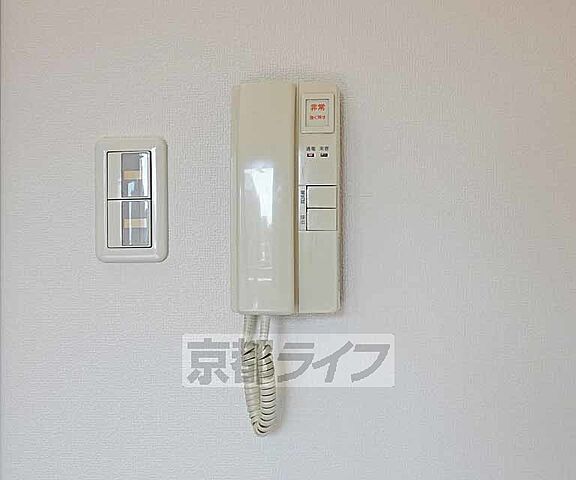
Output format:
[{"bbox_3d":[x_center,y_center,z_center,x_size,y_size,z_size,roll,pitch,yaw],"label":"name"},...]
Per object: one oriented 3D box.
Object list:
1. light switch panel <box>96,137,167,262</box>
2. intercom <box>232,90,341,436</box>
[{"bbox_3d":[-0.148,-0.038,0.758,0.070,0.120,0.012,0,-1,0],"label":"light switch panel"},{"bbox_3d":[-0.001,0.016,0.735,0.102,0.330,0.060,0,-1,0],"label":"intercom"}]

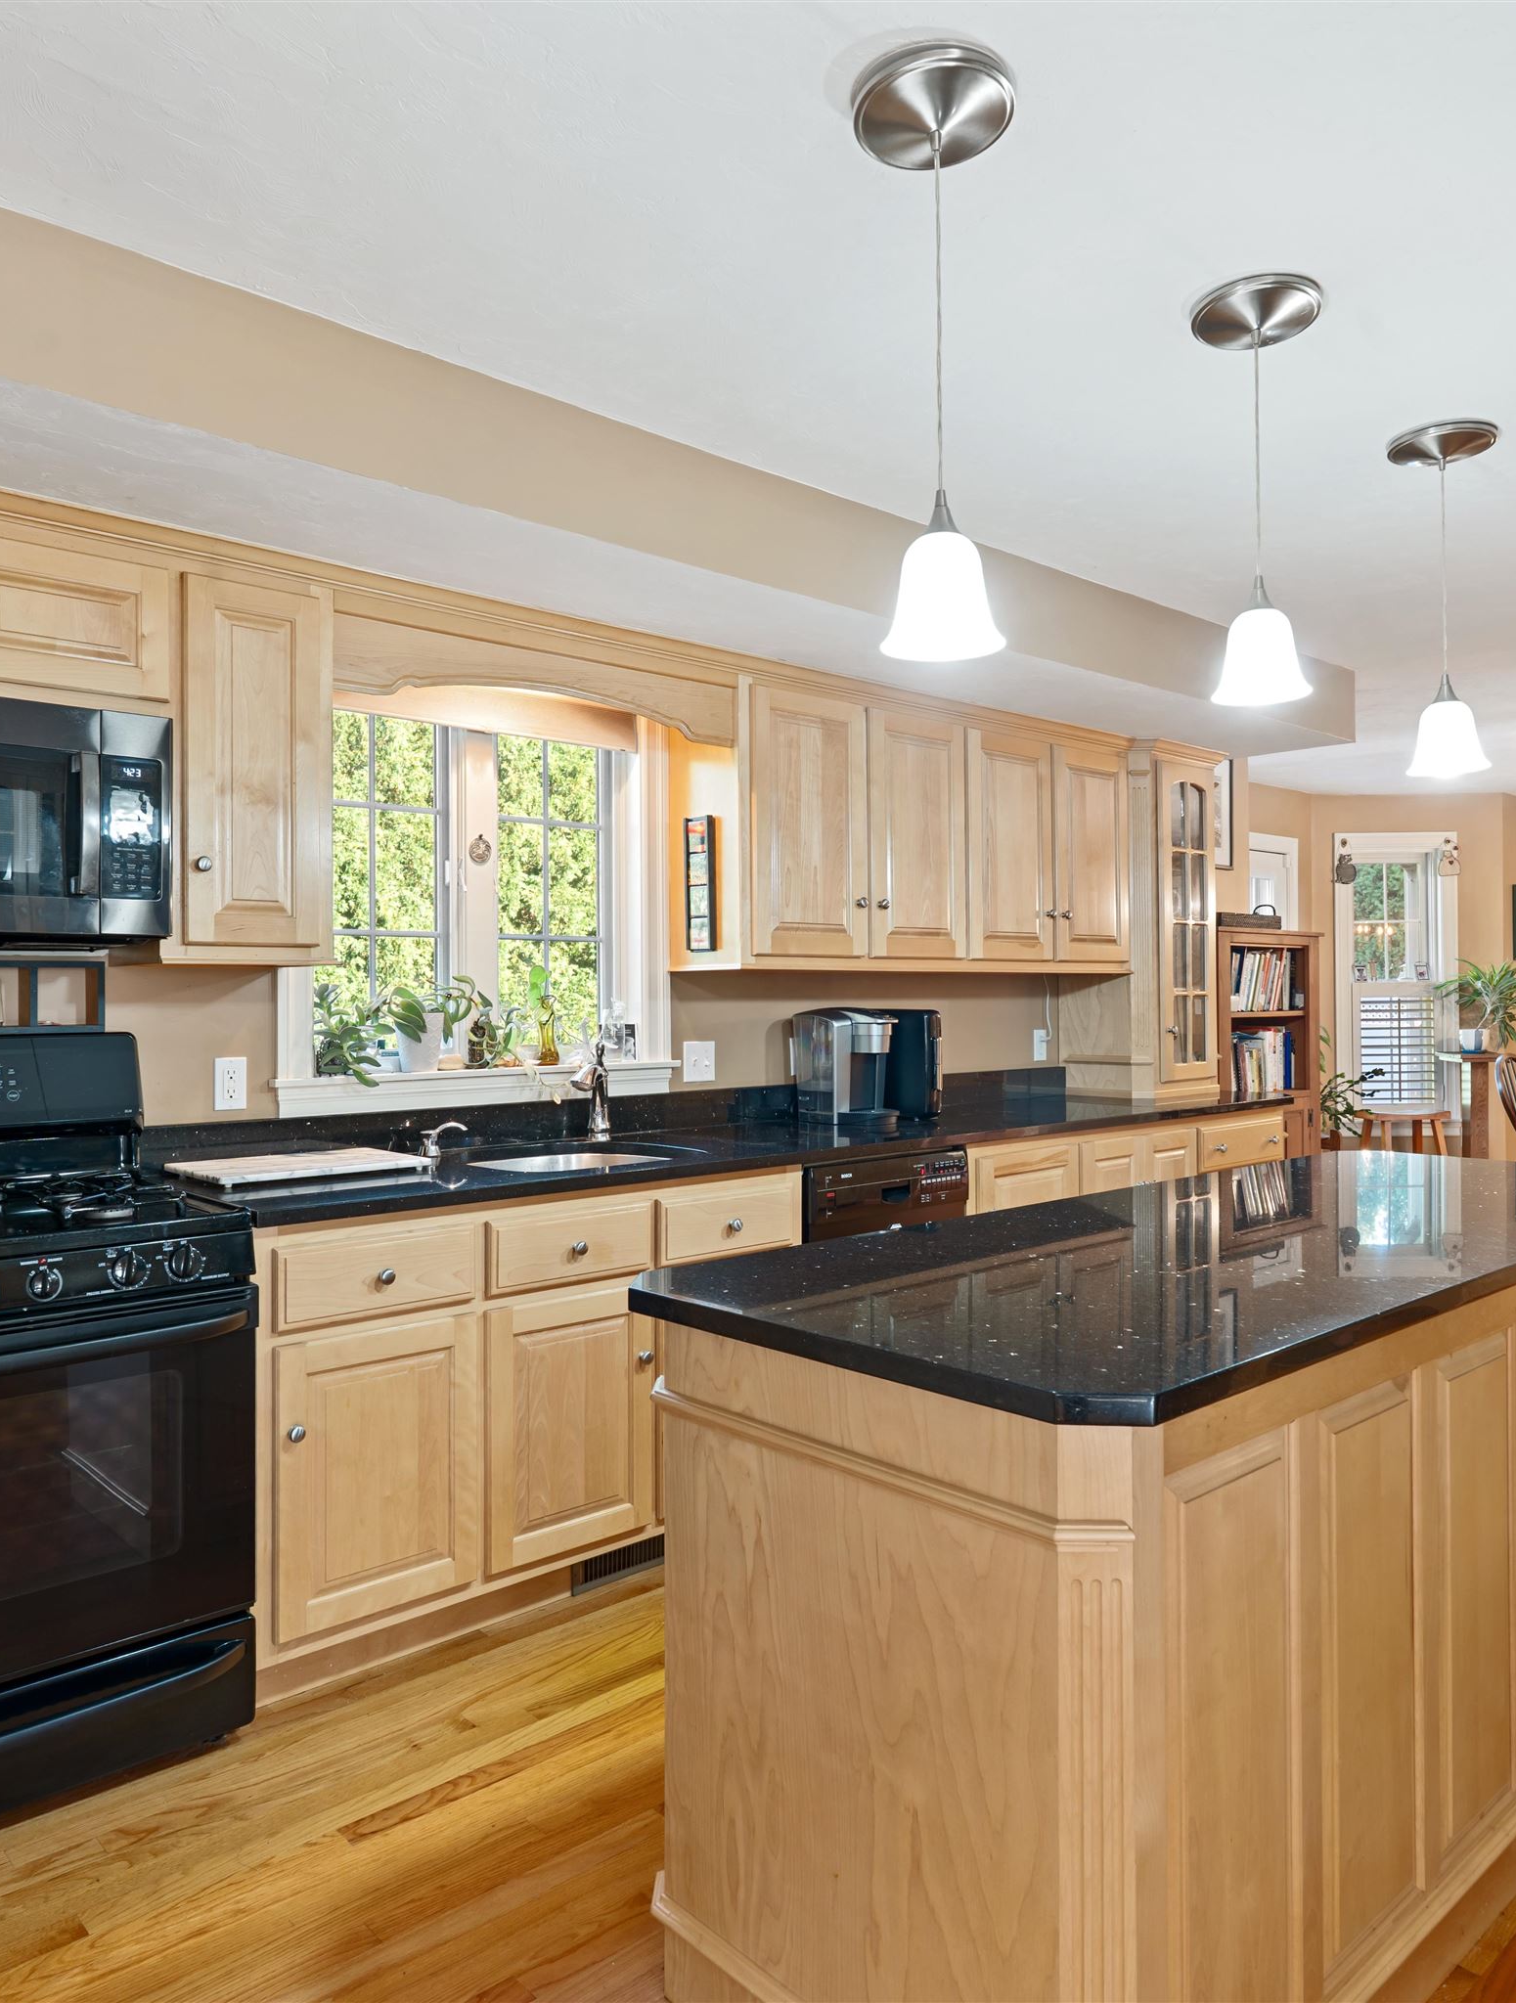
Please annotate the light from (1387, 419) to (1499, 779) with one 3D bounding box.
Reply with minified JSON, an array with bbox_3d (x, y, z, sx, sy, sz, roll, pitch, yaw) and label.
[{"bbox_3d":[1.369,-0.795,2.825,0.197,0.682,0.197,-1,1,-43],"label":"light"}]

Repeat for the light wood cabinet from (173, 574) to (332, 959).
[{"bbox_3d":[-1.109,-0.463,2.943,0.350,0.778,0.325,-1,1,-43],"label":"light wood cabinet"}]

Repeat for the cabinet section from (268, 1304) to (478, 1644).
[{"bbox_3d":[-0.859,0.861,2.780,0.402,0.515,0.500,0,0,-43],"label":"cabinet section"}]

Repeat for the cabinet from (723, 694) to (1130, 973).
[{"bbox_3d":[0.542,-0.476,4.414,1.838,0.788,0.313,-1,1,-43],"label":"cabinet"}]

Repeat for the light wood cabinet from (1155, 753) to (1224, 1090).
[{"bbox_3d":[1.411,-0.268,5.199,0.430,1.205,0.420,-1,1,-43],"label":"light wood cabinet"}]

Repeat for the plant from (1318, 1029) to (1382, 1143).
[{"bbox_3d":[2.730,0.441,6.666,0.455,0.626,0.455,-1,1,-43],"label":"plant"}]

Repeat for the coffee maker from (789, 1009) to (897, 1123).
[{"bbox_3d":[0.254,0.173,3.868,0.207,0.313,0.293,-1,1,-43],"label":"coffee maker"}]

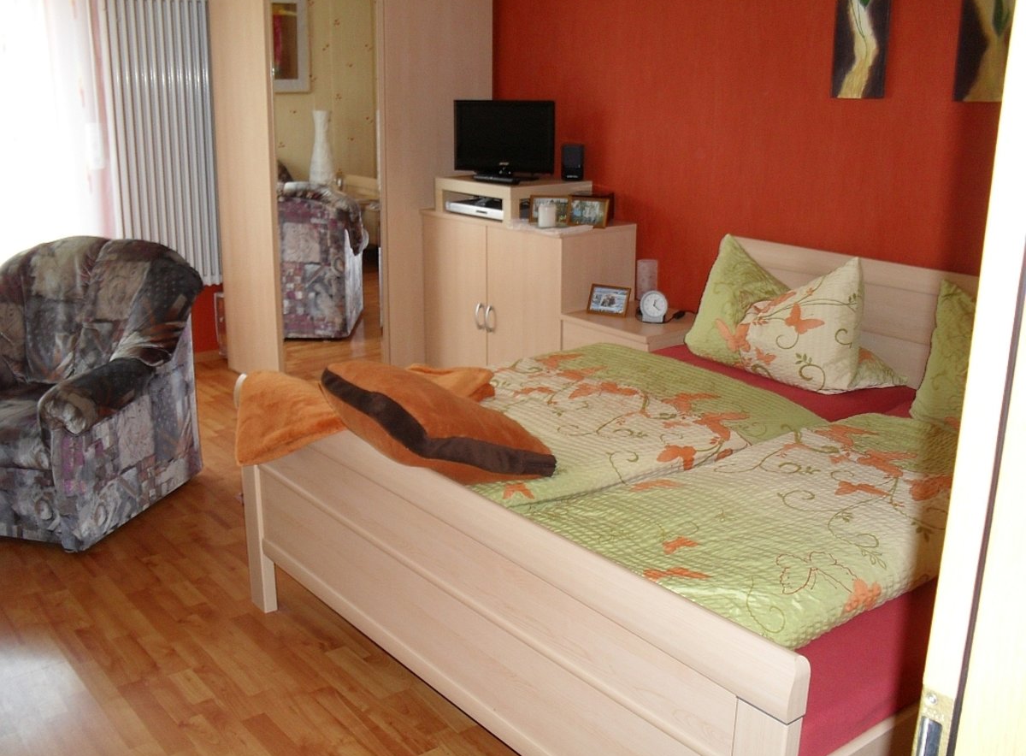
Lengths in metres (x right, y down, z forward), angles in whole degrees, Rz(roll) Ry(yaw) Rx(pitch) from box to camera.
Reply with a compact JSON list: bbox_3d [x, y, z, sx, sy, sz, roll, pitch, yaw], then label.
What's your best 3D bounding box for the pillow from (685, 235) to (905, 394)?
[{"bbox_3d":[0.964,-0.237,3.637,0.260,0.440,0.760,14,3,-41],"label":"pillow"}]

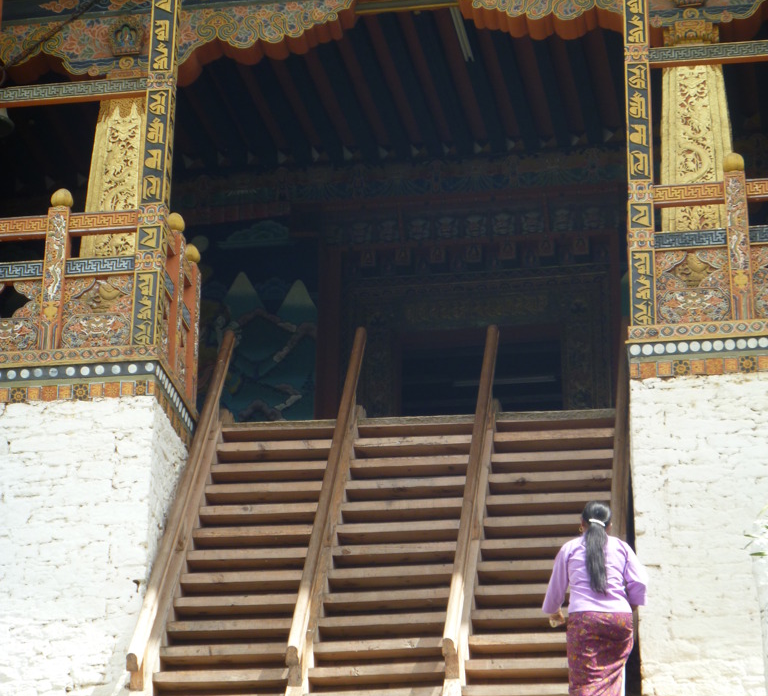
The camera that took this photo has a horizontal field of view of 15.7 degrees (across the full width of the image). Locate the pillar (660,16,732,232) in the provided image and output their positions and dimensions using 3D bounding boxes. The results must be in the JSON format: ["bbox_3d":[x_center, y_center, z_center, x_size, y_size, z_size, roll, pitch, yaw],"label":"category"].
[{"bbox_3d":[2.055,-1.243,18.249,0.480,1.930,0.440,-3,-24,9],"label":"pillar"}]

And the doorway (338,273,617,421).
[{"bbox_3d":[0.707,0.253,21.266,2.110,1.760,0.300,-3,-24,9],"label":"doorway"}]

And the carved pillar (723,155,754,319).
[{"bbox_3d":[2.248,-0.719,17.605,0.140,1.180,0.140,-3,-24,9],"label":"carved pillar"}]

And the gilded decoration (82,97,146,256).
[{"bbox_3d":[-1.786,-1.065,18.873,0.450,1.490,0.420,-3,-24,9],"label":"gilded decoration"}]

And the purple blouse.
[{"bbox_3d":[1.177,1.261,15.477,0.580,0.490,0.310,-3,-24,9],"label":"purple blouse"}]

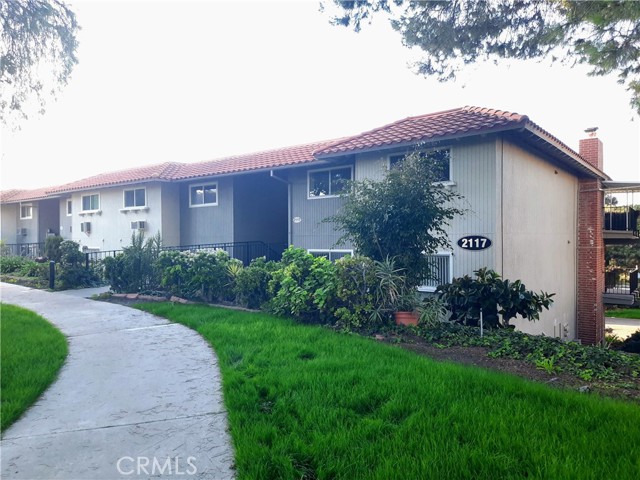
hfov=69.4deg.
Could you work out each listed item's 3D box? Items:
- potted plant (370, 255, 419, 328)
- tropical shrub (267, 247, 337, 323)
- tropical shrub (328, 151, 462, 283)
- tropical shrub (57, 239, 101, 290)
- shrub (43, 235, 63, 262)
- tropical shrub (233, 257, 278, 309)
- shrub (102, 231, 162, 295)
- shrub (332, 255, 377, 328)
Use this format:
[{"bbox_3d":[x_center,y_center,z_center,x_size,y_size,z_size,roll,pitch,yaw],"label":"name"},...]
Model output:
[{"bbox_3d":[1.633,1.125,10.000,1.049,1.490,0.997,0,1,9],"label":"potted plant"},{"bbox_3d":[-0.388,0.944,9.700,1.425,1.567,1.282,0,1,-2],"label":"tropical shrub"},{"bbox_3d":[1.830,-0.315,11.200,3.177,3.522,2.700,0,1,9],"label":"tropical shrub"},{"bbox_3d":[-7.576,0.769,14.500,1.353,1.476,1.285,0,1,-28],"label":"tropical shrub"},{"bbox_3d":[-10.090,0.435,17.500,0.682,1.287,0.682,0,1,-30],"label":"shrub"},{"bbox_3d":[-1.493,0.984,10.700,1.033,1.168,1.033,0,1,-8],"label":"tropical shrub"},{"bbox_3d":[-5.314,0.638,13.100,1.650,1.650,1.485,0,1,-22],"label":"shrub"},{"bbox_3d":[0.709,1.059,9.500,0.877,1.475,0.877,0,1,4],"label":"shrub"}]

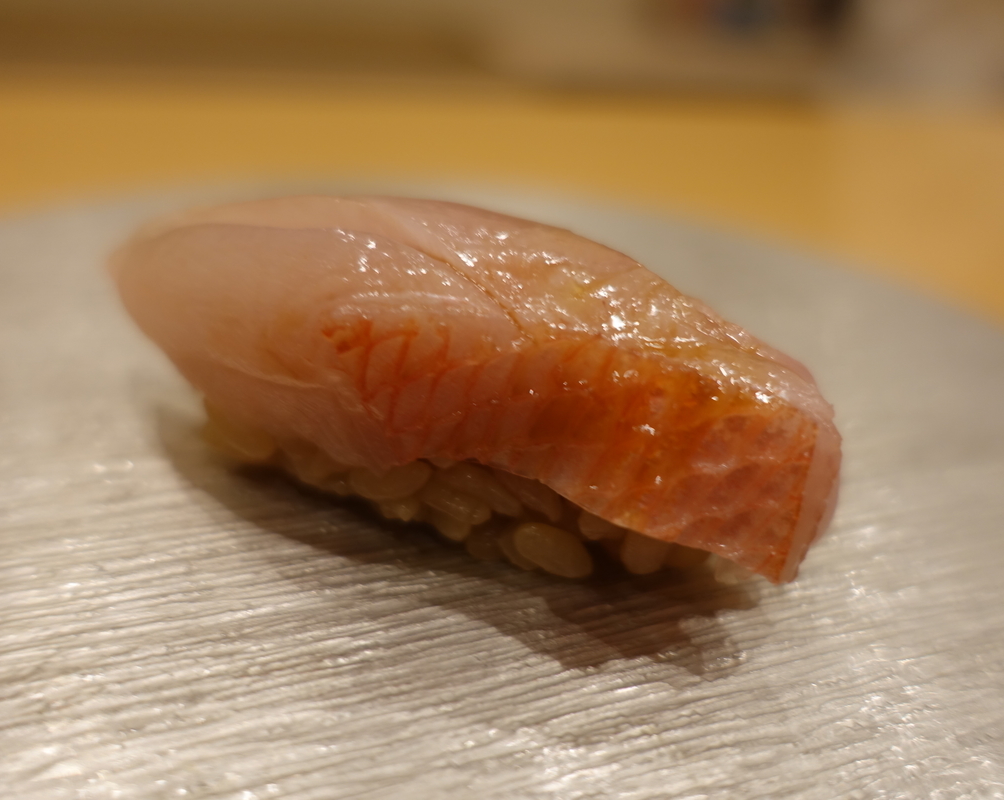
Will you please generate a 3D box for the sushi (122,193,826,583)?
[{"bbox_3d":[-0.001,-0.003,0.093,0.073,0.027,0.029,16,36,18],"label":"sushi"}]

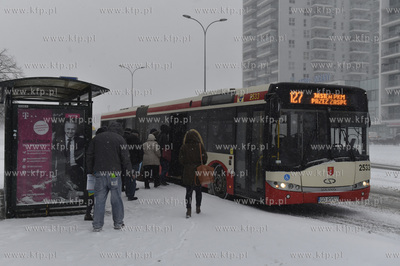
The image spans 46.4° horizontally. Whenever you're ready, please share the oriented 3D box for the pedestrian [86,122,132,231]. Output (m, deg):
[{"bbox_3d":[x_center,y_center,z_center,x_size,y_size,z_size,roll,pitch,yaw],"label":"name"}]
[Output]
[{"bbox_3d":[-1.493,0.722,7.650,0.720,1.757,0.480,0,0,10],"label":"pedestrian"}]

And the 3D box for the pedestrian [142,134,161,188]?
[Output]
[{"bbox_3d":[-1.363,0.842,13.100,0.500,1.520,0.360,0,0,25],"label":"pedestrian"}]

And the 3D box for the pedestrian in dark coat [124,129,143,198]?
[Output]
[{"bbox_3d":[-1.575,0.765,10.950,0.520,1.670,0.400,0,0,38],"label":"pedestrian in dark coat"}]

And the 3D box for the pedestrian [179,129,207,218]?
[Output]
[{"bbox_3d":[-0.142,0.790,8.800,0.540,1.630,0.450,0,0,-3],"label":"pedestrian"}]

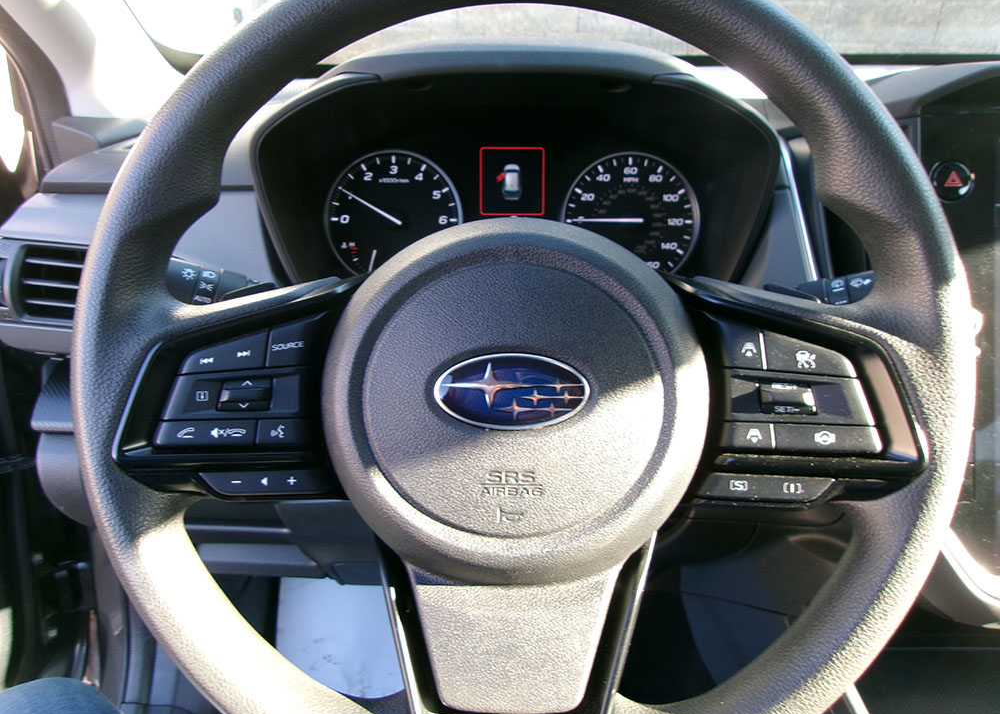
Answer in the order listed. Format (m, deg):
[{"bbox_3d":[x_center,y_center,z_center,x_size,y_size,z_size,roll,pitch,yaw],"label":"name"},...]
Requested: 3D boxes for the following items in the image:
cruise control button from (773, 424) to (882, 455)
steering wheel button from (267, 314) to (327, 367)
[{"bbox_3d":[0.137,0.035,0.328,0.043,0.011,0.007,2,-4,2],"label":"cruise control button"},{"bbox_3d":[-0.086,-0.007,0.329,0.025,0.021,0.008,-3,0,-1],"label":"steering wheel button"}]

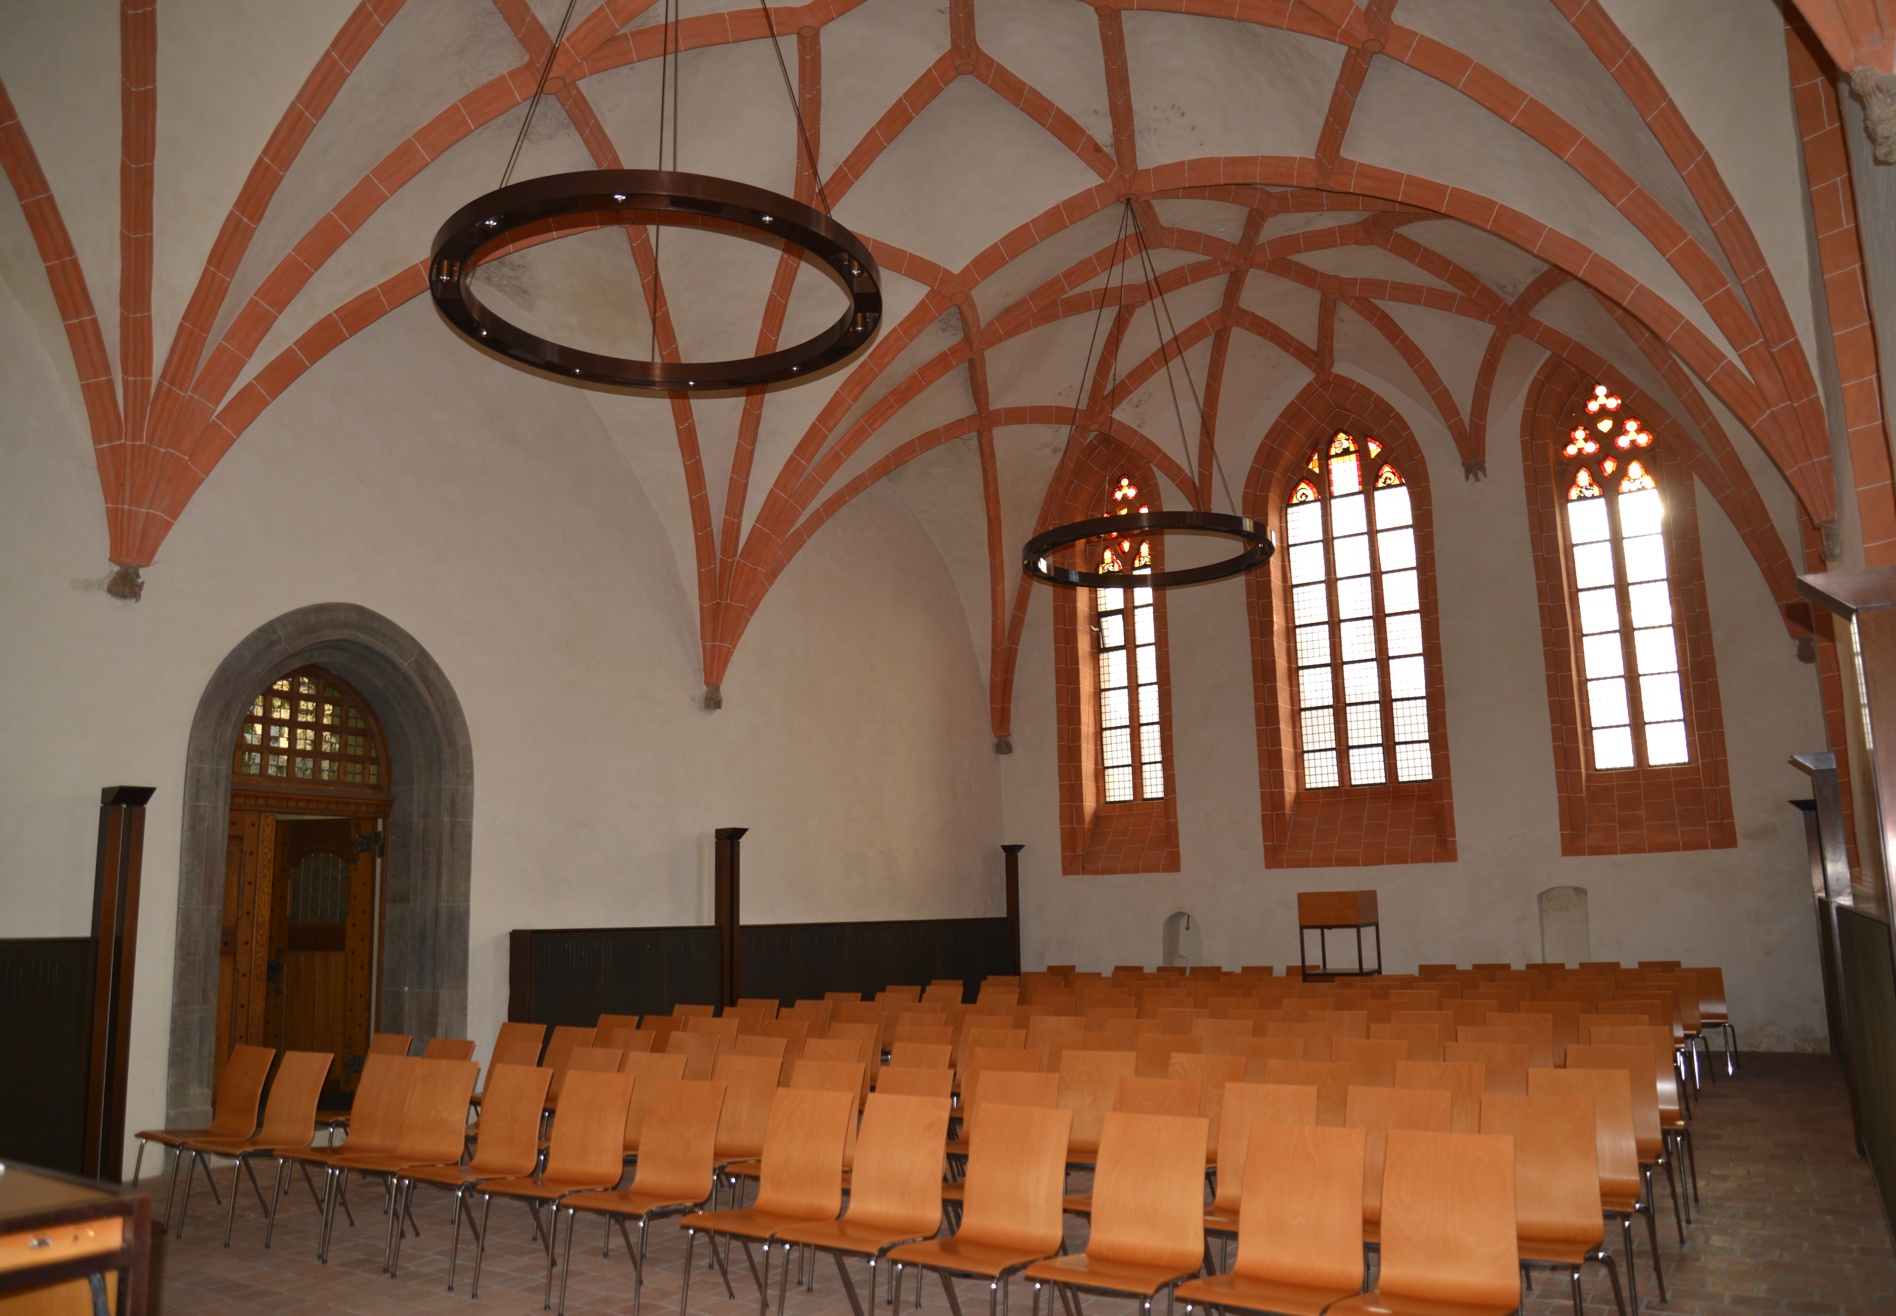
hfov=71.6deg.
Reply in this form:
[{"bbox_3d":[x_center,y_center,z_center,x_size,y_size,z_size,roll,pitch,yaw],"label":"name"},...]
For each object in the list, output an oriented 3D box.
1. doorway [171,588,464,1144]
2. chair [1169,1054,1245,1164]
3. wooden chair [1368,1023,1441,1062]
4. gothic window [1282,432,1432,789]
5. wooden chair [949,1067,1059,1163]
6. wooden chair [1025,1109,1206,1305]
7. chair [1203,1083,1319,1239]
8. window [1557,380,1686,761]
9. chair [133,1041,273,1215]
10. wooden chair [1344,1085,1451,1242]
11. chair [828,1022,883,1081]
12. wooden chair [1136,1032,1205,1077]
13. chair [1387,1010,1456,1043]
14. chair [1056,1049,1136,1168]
[{"bbox_3d":[-4.566,1.528,9.630,0.500,3.860,2.270,-8,-12,31],"label":"doorway"},{"bbox_3d":[1.073,2.229,5.825,0.475,0.845,0.565,-8,-13,32],"label":"chair"},{"bbox_3d":[2.502,2.502,7.298,0.490,0.855,0.550,-8,-13,33],"label":"wooden chair"},{"bbox_3d":[4.824,-0.628,15.589,1.521,4.410,0.200,-8,-12,30],"label":"gothic window"},{"bbox_3d":[0.182,2.166,5.386,0.465,0.845,0.565,-7,-12,30],"label":"wooden chair"},{"bbox_3d":[0.569,1.934,4.177,0.475,0.845,0.565,-8,-13,32],"label":"wooden chair"},{"bbox_3d":[1.117,2.039,4.840,0.465,0.845,0.565,-8,-13,33],"label":"chair"},{"bbox_3d":[7.293,-0.942,14.285,0.930,4.300,0.200,-8,-12,31],"label":"window"},{"bbox_3d":[-4.074,2.611,7.207,0.490,0.855,0.550,-8,-13,33],"label":"chair"},{"bbox_3d":[1.552,1.986,4.632,0.465,0.845,0.565,-8,-13,32],"label":"wooden chair"},{"bbox_3d":[-0.724,2.704,8.033,0.490,0.855,0.550,-8,-13,34],"label":"chair"},{"bbox_3d":[1.052,2.395,6.711,0.475,0.845,0.565,-8,-12,31],"label":"wooden chair"},{"bbox_3d":[2.805,2.563,7.823,0.475,0.845,0.565,-7,-12,30],"label":"chair"},{"bbox_3d":[0.627,2.282,6.055,0.475,0.845,0.565,-6,-12,24],"label":"chair"}]

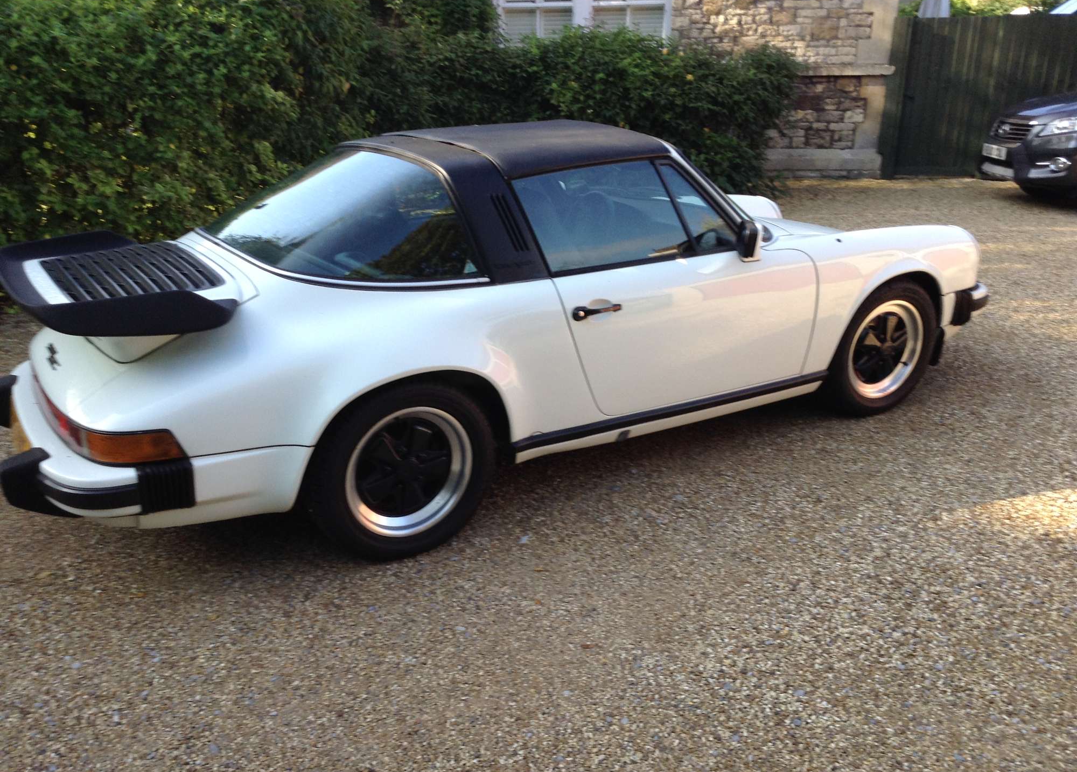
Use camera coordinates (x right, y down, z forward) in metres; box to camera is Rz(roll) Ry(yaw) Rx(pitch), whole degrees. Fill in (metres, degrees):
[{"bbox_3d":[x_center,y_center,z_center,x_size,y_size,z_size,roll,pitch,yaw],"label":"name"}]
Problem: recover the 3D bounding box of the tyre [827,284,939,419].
[{"bbox_3d":[1.460,-0.182,4.495,0.630,0.630,0.205,-11,23,-27],"label":"tyre"}]

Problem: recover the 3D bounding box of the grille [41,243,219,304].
[{"bbox_3d":[-1.344,-0.384,3.378,0.480,0.080,0.710,-13,24,-30],"label":"grille"}]

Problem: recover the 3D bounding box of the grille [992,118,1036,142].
[{"bbox_3d":[4.655,-2.515,10.100,0.170,0.200,0.760,-2,20,-5],"label":"grille"}]

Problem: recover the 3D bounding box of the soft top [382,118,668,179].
[{"bbox_3d":[-0.123,-0.960,3.997,0.850,0.135,1.090,-13,24,-30],"label":"soft top"}]

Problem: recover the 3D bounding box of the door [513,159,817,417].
[{"bbox_3d":[0.515,-0.381,3.802,1.240,0.880,0.310,-13,24,-30],"label":"door"}]

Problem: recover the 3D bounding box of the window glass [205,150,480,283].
[{"bbox_3d":[-0.847,-0.636,3.623,0.760,0.380,1.310,-13,24,-30],"label":"window glass"}]

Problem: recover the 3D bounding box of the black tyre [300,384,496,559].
[{"bbox_3d":[-0.457,0.250,3.342,0.630,0.630,0.220,-13,24,-30],"label":"black tyre"}]

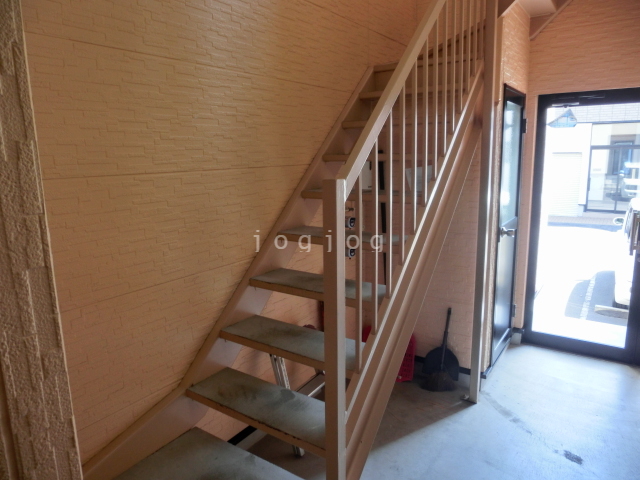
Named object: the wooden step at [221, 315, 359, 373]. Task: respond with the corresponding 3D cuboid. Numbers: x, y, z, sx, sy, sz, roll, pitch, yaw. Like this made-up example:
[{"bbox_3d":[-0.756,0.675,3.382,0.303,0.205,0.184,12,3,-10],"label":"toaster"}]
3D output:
[{"bbox_3d":[-0.101,0.469,2.039,0.736,0.035,0.251,7,13,34],"label":"wooden step"}]

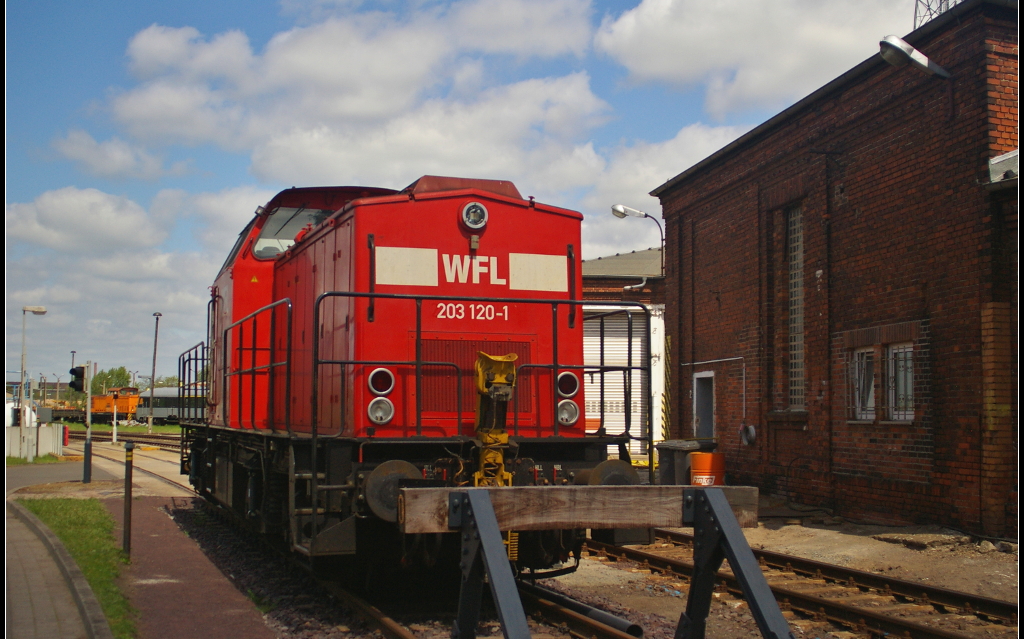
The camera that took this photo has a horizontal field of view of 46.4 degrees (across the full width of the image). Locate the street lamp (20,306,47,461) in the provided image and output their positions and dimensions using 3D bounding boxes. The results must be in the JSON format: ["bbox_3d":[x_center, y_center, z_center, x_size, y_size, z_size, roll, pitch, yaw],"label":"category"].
[{"bbox_3d":[-16.694,2.186,41.641,0.802,5.322,0.320,2,-5,-20],"label":"street lamp"}]

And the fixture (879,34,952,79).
[{"bbox_3d":[4.892,-3.137,14.518,0.953,0.280,0.300,24,-8,-8],"label":"fixture"}]

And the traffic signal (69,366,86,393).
[{"bbox_3d":[-10.057,1.386,27.624,0.374,0.619,0.280,2,-5,-20],"label":"traffic signal"}]

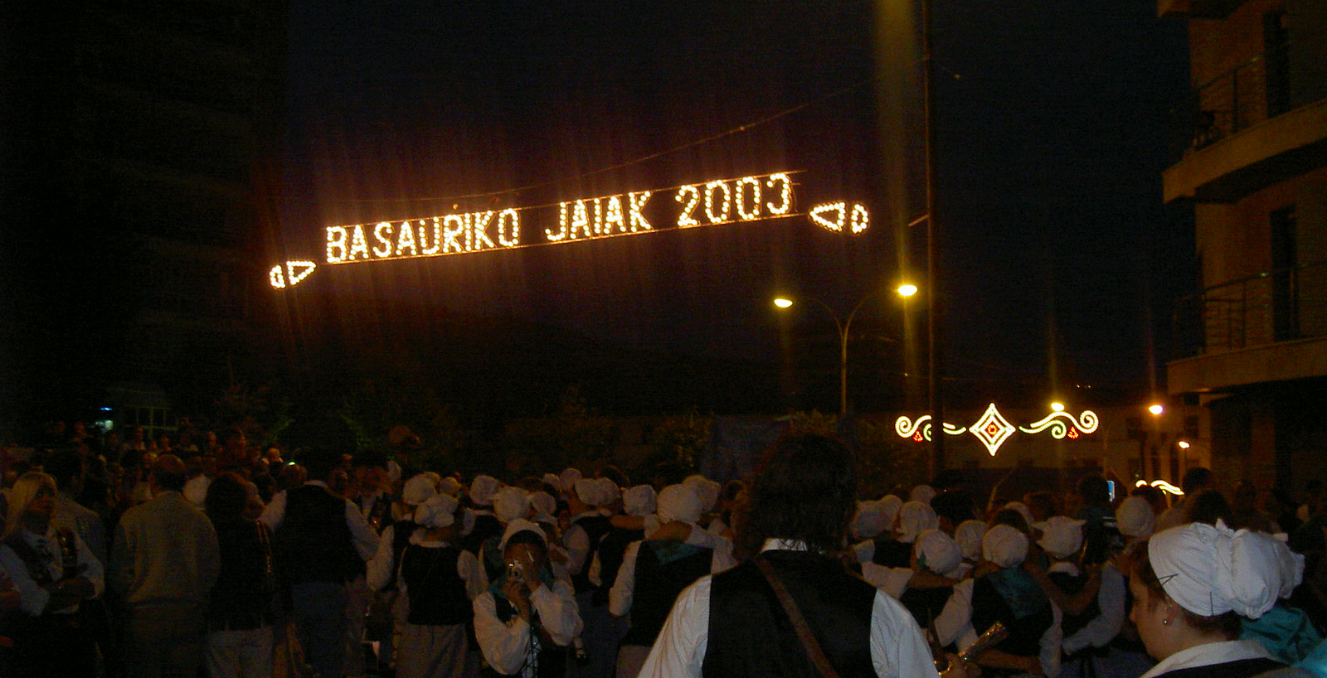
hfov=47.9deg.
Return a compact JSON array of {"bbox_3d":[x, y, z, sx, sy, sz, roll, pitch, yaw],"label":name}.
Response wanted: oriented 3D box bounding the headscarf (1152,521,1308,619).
[{"bbox_3d":[0.997,0.409,2.650,0.200,0.180,0.270,5,-7,-38],"label":"headscarf"}]

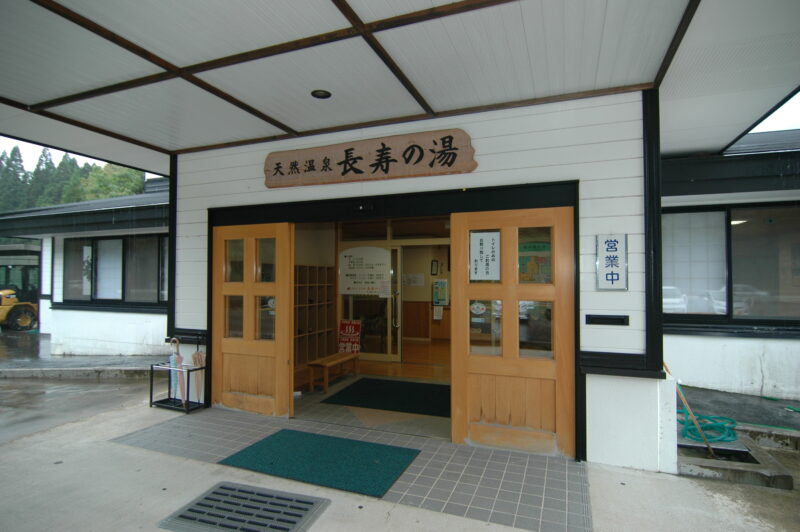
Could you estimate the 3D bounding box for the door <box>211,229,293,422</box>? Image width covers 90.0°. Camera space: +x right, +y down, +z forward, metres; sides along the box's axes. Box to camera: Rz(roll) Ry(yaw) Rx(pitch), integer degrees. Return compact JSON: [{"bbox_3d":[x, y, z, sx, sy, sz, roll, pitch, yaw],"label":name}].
[{"bbox_3d":[-1.776,0.605,4.759,1.153,2.187,0.055,-1,-2,21],"label":"door"}]

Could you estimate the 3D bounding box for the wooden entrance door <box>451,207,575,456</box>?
[{"bbox_3d":[1.005,0.580,3.667,1.093,2.187,0.055,-1,-2,21],"label":"wooden entrance door"}]

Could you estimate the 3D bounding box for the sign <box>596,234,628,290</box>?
[{"bbox_3d":[1.778,-0.027,3.347,0.233,0.468,0.025,-1,-2,21],"label":"sign"}]

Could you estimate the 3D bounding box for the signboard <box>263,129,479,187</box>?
[{"bbox_3d":[-0.414,-1.099,4.222,2.479,0.429,0.050,-1,-2,21],"label":"signboard"}]

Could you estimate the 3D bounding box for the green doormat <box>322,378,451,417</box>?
[{"bbox_3d":[0.063,1.706,5.298,1.699,0.015,1.264,-1,-2,21],"label":"green doormat"}]

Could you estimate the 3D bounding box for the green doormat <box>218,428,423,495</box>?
[{"bbox_3d":[-0.664,1.660,3.489,1.478,0.015,0.825,-1,-2,21],"label":"green doormat"}]

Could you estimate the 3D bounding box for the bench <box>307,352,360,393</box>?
[{"bbox_3d":[-0.925,1.533,5.758,0.295,0.384,0.866,-1,-2,21],"label":"bench"}]

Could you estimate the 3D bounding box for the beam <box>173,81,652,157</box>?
[{"bbox_3d":[-0.456,-1.472,4.231,5.442,0.055,0.070,0,-1,21],"label":"beam"}]

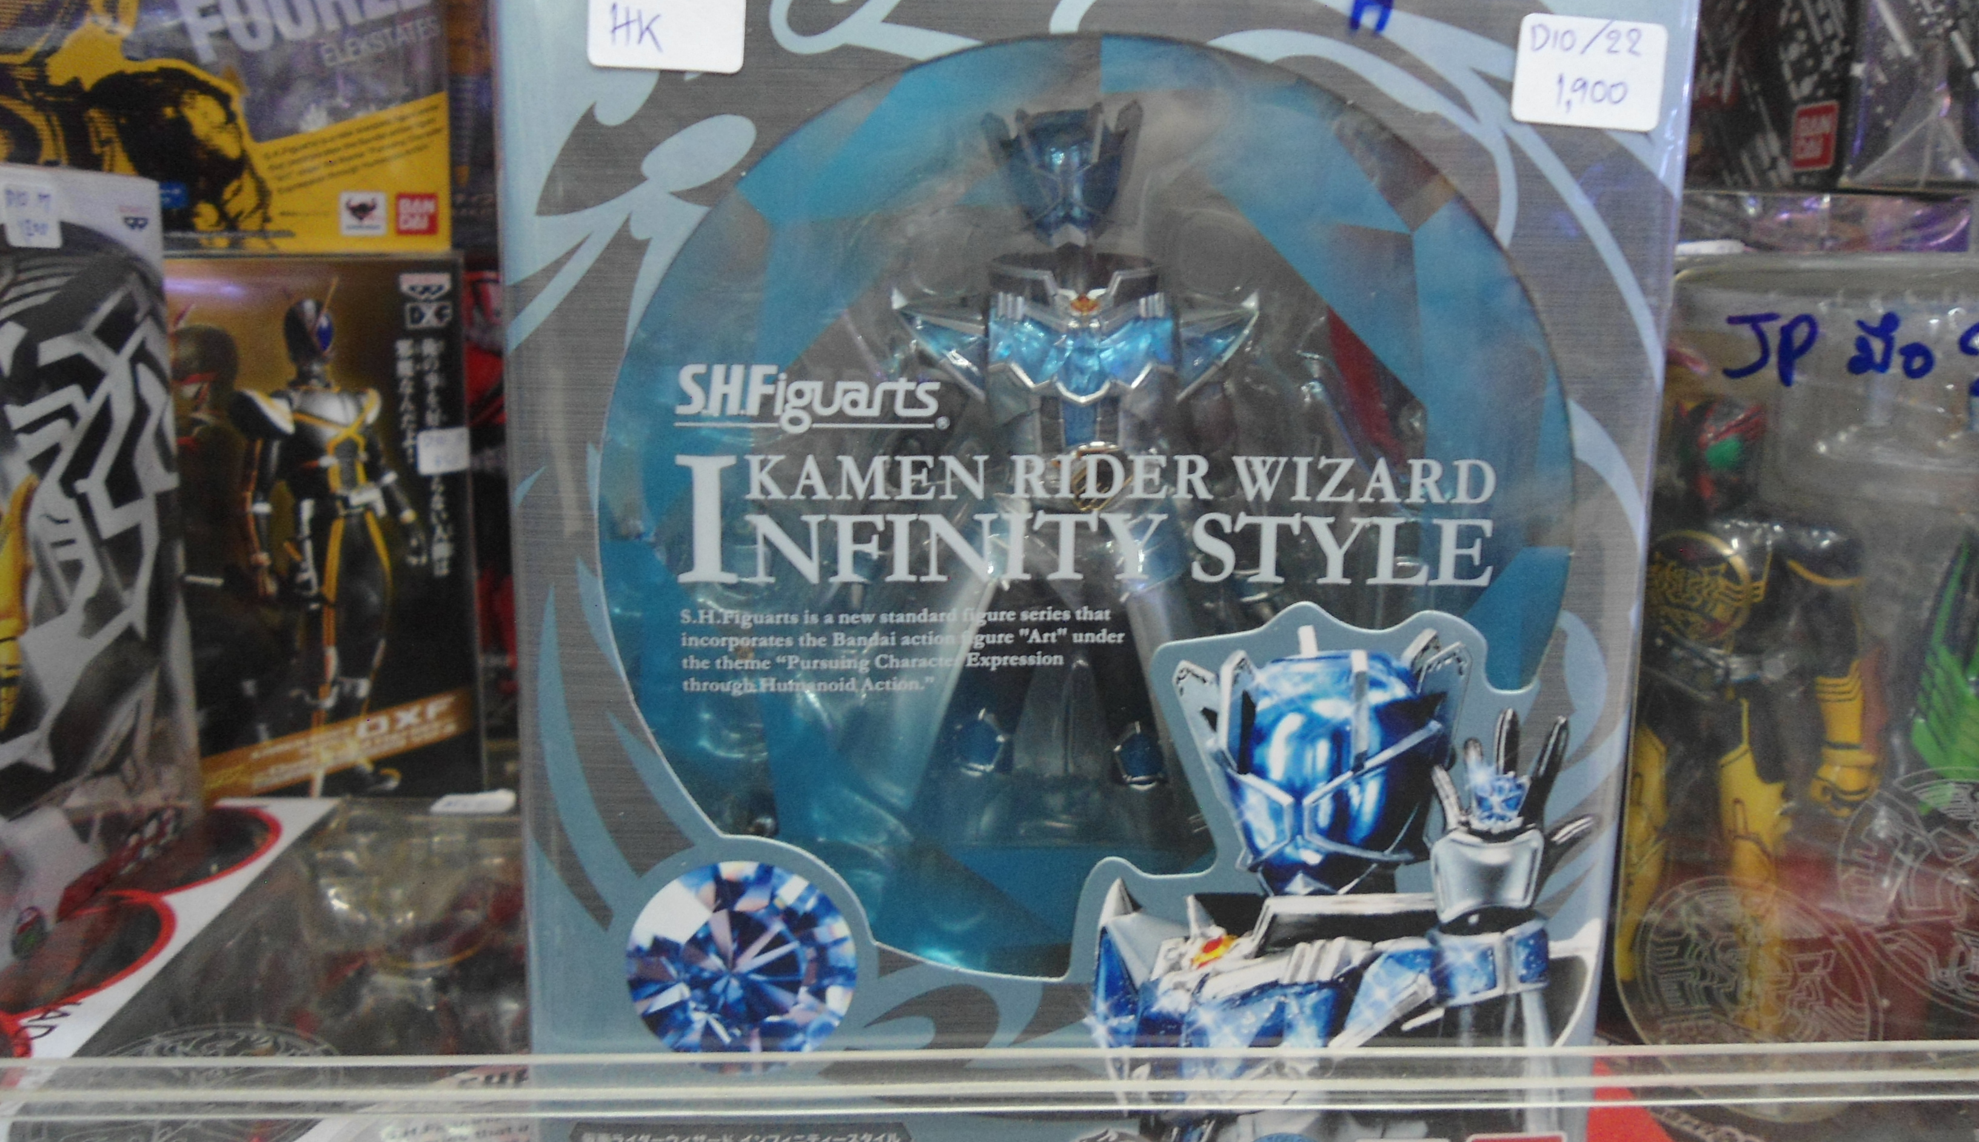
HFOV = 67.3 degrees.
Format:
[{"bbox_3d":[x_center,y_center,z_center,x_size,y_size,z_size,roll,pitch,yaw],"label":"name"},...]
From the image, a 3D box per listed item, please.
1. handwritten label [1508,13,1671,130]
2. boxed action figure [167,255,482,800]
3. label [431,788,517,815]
[{"bbox_3d":[0.084,-0.070,0.209,0.021,0.015,0.001,4,9,-2],"label":"handwritten label"},{"bbox_3d":[-0.236,-0.007,0.517,0.118,0.197,0.080,-2,10,-13],"label":"boxed action figure"},{"bbox_3d":[-0.154,0.068,0.447,0.022,0.001,0.016,-1,10,-5],"label":"label"}]

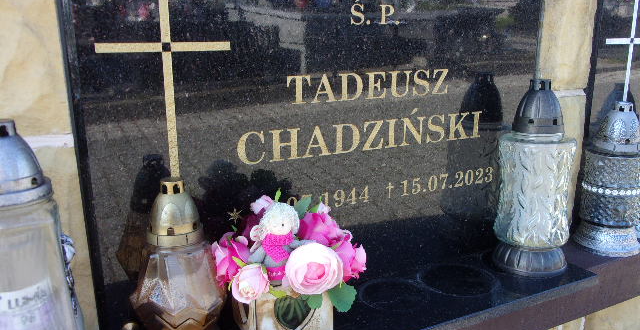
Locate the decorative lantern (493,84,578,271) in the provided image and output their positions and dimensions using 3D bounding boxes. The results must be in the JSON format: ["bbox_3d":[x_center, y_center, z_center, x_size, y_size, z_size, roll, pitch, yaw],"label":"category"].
[{"bbox_3d":[0.379,0.016,0.908,0.128,0.325,0.128,-7,14,-26],"label":"decorative lantern"}]

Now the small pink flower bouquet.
[{"bbox_3d":[-0.044,0.114,0.702,0.186,0.142,0.152,-7,14,-26],"label":"small pink flower bouquet"}]

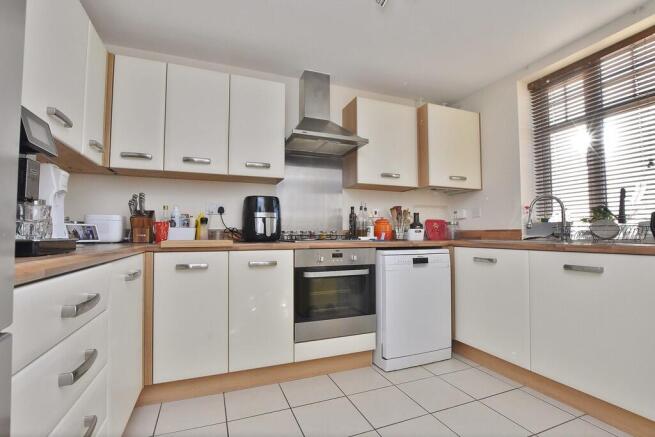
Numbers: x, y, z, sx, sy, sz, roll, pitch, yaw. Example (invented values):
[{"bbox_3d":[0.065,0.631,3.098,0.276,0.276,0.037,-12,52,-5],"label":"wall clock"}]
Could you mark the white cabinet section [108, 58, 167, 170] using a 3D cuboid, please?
[{"bbox_3d":[-1.261,-0.669,1.910,0.300,0.720,0.320,1,-3,-19],"label":"white cabinet section"}]

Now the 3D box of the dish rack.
[{"bbox_3d":[1.655,0.075,1.601,0.270,0.107,0.320,1,-4,-19],"label":"dish rack"}]

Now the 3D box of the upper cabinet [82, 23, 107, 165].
[{"bbox_3d":[-1.490,-0.708,1.565,0.309,0.742,0.309,1,-4,-19],"label":"upper cabinet"}]

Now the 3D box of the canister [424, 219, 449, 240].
[{"bbox_3d":[1.058,0.111,2.635,0.206,0.211,0.139,1,-4,-12],"label":"canister"}]

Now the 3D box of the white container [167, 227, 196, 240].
[{"bbox_3d":[-0.972,0.109,1.834,0.155,0.096,0.110,1,-3,-20],"label":"white container"}]

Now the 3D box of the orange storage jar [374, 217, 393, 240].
[{"bbox_3d":[0.489,0.093,2.393,0.152,0.195,0.152,0,-3,0],"label":"orange storage jar"}]

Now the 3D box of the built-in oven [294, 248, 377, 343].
[{"bbox_3d":[-0.016,0.531,2.133,0.595,0.598,0.560,1,-4,-19],"label":"built-in oven"}]

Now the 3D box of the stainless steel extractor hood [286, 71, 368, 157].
[{"bbox_3d":[-0.032,-0.948,2.326,0.600,0.691,0.463,1,-4,-19],"label":"stainless steel extractor hood"}]

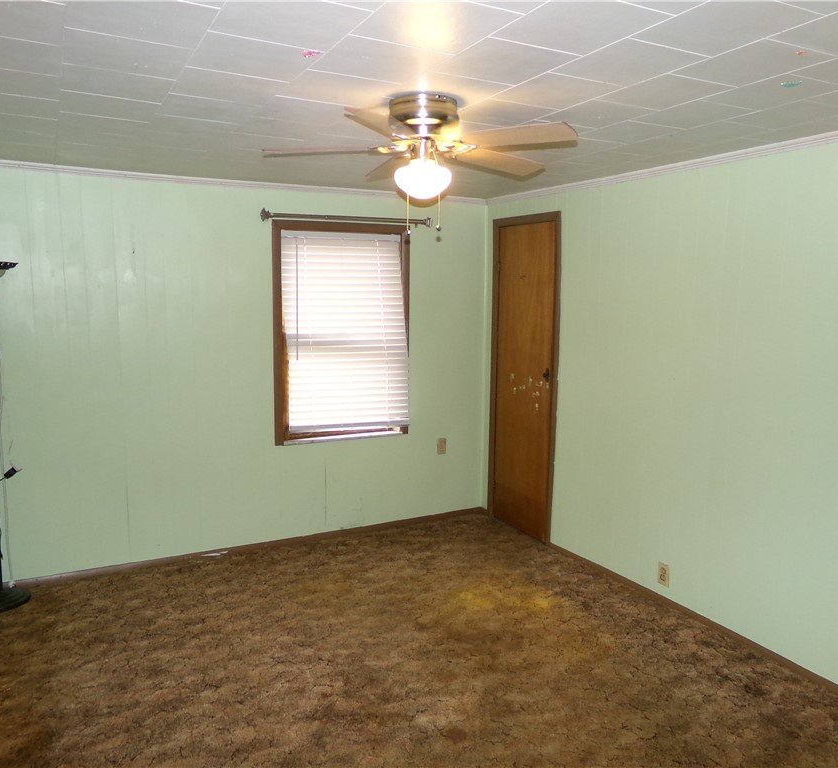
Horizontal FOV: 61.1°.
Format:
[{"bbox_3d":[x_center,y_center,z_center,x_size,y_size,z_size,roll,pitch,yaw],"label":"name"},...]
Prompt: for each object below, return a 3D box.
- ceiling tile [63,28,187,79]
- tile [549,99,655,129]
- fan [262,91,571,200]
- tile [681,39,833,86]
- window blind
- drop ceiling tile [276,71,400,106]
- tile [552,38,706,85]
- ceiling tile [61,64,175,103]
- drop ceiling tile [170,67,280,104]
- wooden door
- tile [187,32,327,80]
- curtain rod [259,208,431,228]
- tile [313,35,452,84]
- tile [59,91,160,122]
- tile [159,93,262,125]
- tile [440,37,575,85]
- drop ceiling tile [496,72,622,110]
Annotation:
[{"bbox_3d":[-0.793,-0.894,1.929,0.306,0.020,0.311,-3,8,-28],"label":"ceiling tile"},{"bbox_3d":[0.625,-0.955,2.506,0.306,0.020,0.311,-3,8,-28],"label":"tile"},{"bbox_3d":[0.011,-0.786,2.367,1.060,0.300,1.060,-3,8,-28],"label":"fan"},{"bbox_3d":[0.916,-0.881,1.956,0.306,0.020,0.311,-3,8,-28],"label":"tile"},{"bbox_3d":[-0.444,-0.326,4.451,0.811,1.229,0.080,-3,8,-28],"label":"window blind"},{"bbox_3d":[-0.254,-0.931,2.228,0.305,0.020,0.305,-3,8,-28],"label":"drop ceiling tile"},{"bbox_3d":[0.578,-0.891,1.972,0.305,0.020,0.305,-3,8,-28],"label":"tile"},{"bbox_3d":[-0.938,-0.931,2.203,0.306,0.020,0.311,-3,8,-28],"label":"ceiling tile"},{"bbox_3d":[-0.598,-0.934,2.220,0.305,0.020,0.305,-3,8,-28],"label":"drop ceiling tile"},{"bbox_3d":[0.673,-0.044,4.596,0.061,2.050,0.707,-3,8,-28],"label":"wooden door"},{"bbox_3d":[-0.455,-0.898,1.950,0.305,0.020,0.305,-3,8,-28],"label":"tile"},{"bbox_3d":[-0.421,-1.007,4.339,1.121,0.076,0.111,-3,8,-28],"label":"curtain rod"},{"bbox_3d":[-0.111,-0.896,1.957,0.305,0.020,0.305,-3,8,-28],"label":"tile"},{"bbox_3d":[-1.084,-0.967,2.478,0.306,0.020,0.311,-3,8,-28],"label":"tile"},{"bbox_3d":[-0.744,-0.966,2.488,0.306,0.020,0.311,-3,8,-28],"label":"tile"},{"bbox_3d":[0.230,-0.887,1.951,0.306,0.020,0.311,-3,8,-28],"label":"tile"},{"bbox_3d":[0.434,-0.927,2.242,0.305,0.020,0.305,-3,8,-28],"label":"drop ceiling tile"}]

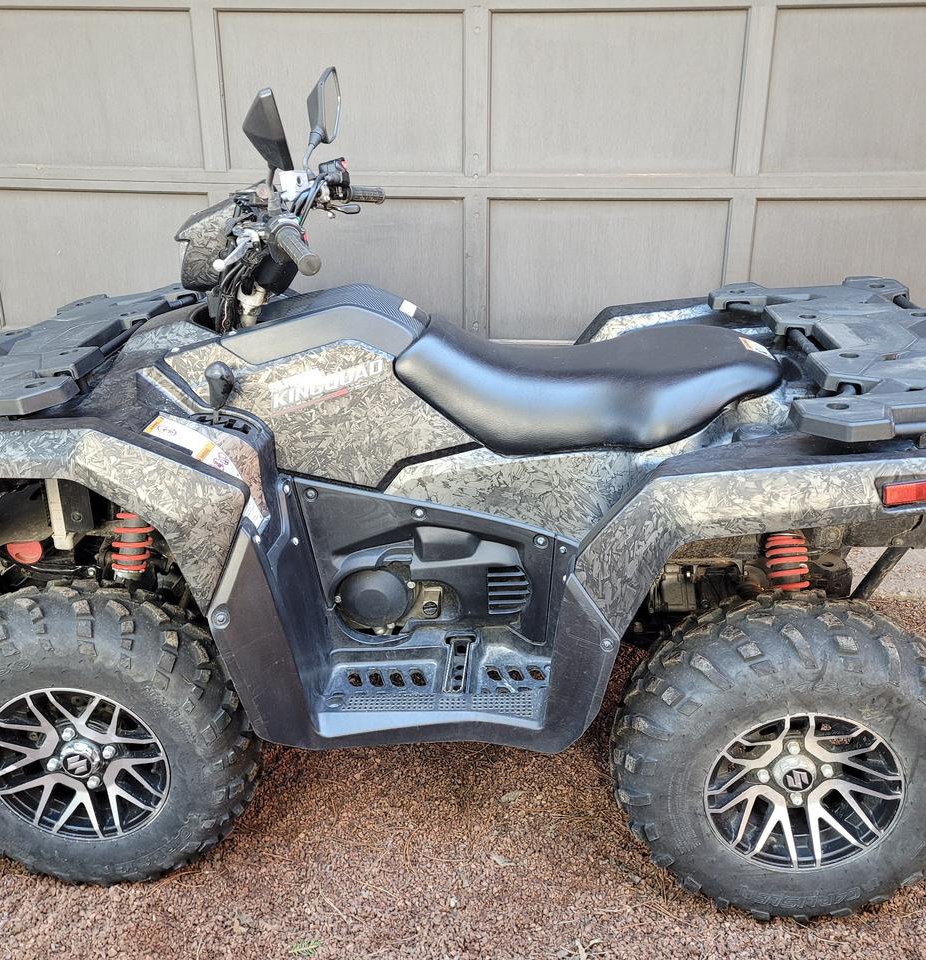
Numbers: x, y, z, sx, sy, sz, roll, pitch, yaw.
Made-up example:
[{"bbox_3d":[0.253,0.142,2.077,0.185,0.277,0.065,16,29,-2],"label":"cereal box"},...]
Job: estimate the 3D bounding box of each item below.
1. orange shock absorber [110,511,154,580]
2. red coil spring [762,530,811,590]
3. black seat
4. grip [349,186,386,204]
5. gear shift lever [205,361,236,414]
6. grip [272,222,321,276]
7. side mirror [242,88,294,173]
[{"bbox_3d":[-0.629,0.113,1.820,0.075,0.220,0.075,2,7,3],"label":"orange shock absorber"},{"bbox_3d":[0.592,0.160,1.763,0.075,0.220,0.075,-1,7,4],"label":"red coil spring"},{"bbox_3d":[0.250,-0.204,1.952,0.745,0.205,0.370,2,24,3],"label":"black seat"},{"bbox_3d":[-0.218,-0.642,2.168,0.037,0.037,0.125,7,13,30],"label":"grip"},{"bbox_3d":[-0.447,-0.170,1.770,0.050,0.107,0.046,2,24,3],"label":"gear shift lever"},{"bbox_3d":[-0.265,-0.367,1.532,0.041,0.041,0.128,-15,39,-19],"label":"grip"},{"bbox_3d":[-0.312,-0.563,1.549,0.060,0.143,0.110,-15,35,-5],"label":"side mirror"}]

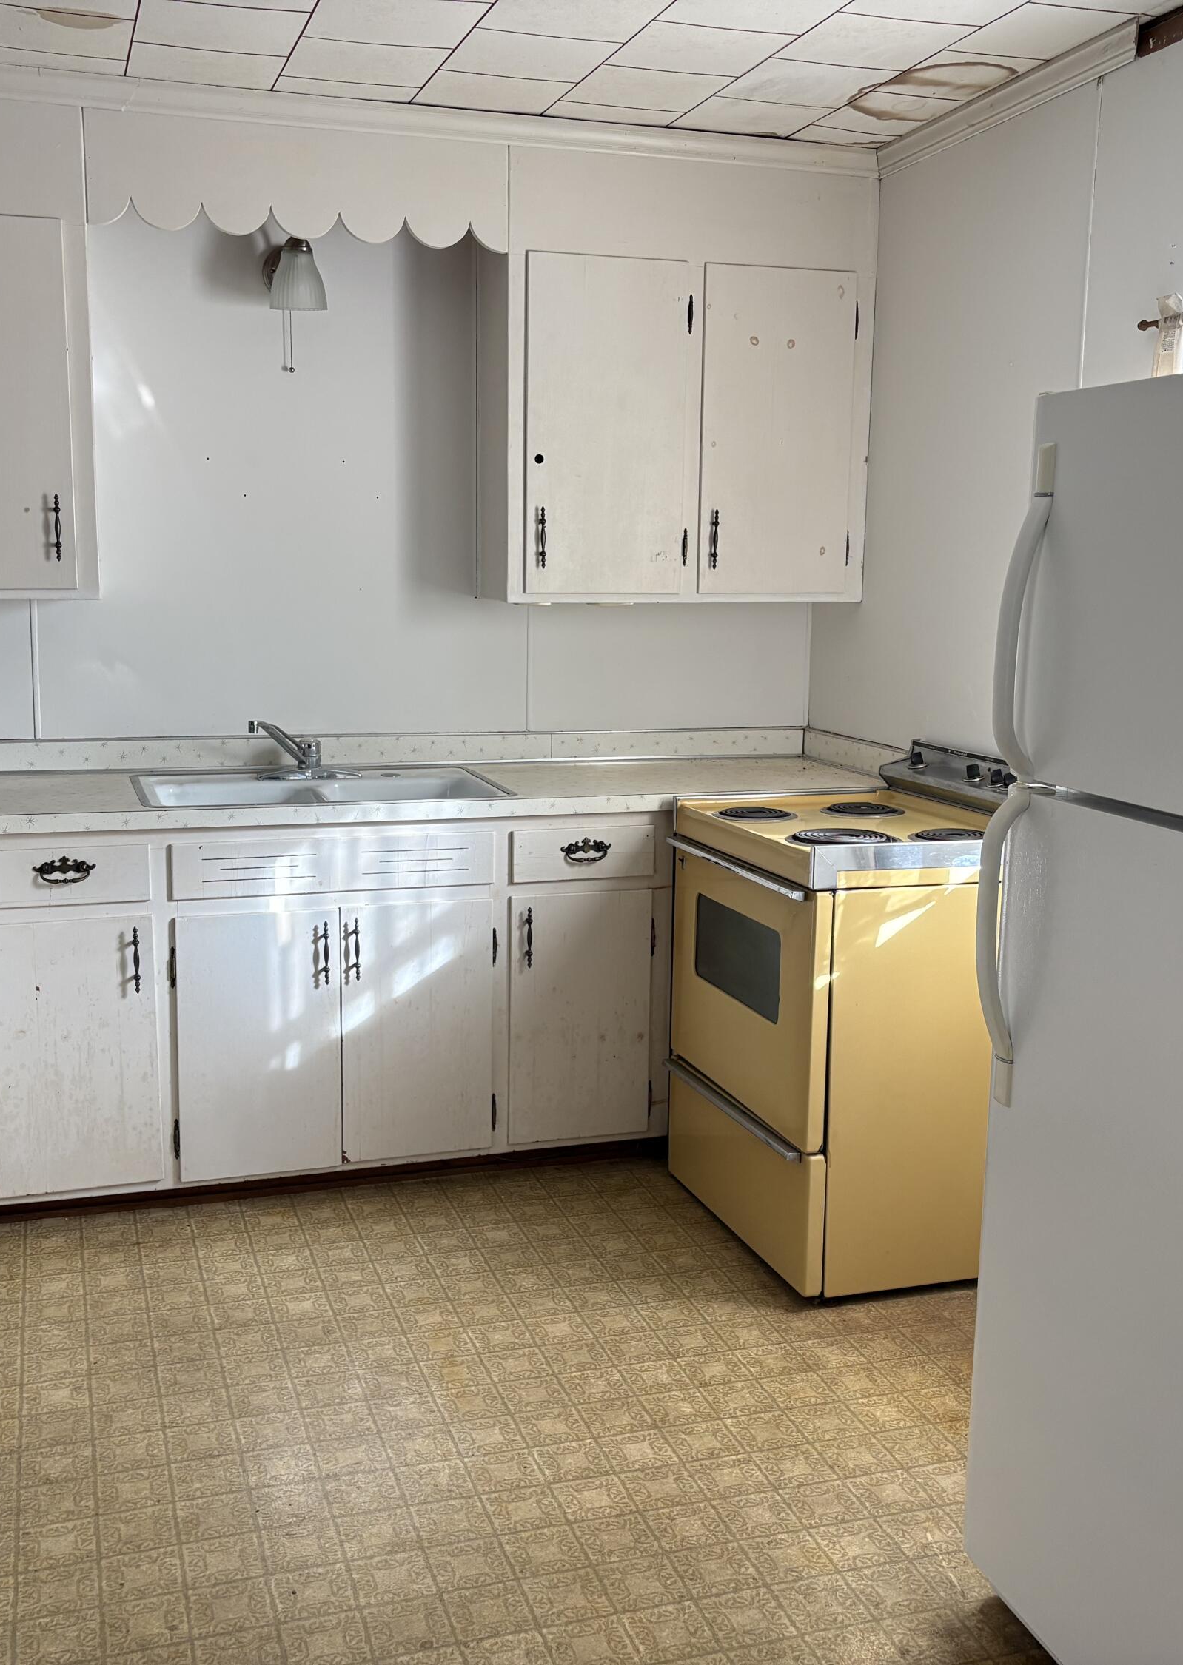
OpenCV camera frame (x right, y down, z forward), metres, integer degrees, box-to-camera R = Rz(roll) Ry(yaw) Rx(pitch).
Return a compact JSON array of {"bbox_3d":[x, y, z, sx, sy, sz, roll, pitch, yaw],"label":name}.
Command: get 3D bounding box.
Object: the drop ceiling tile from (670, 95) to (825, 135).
[{"bbox_3d":[0.367,-1.655,3.854,0.306,0.018,0.291,-3,10,-18],"label":"drop ceiling tile"}]

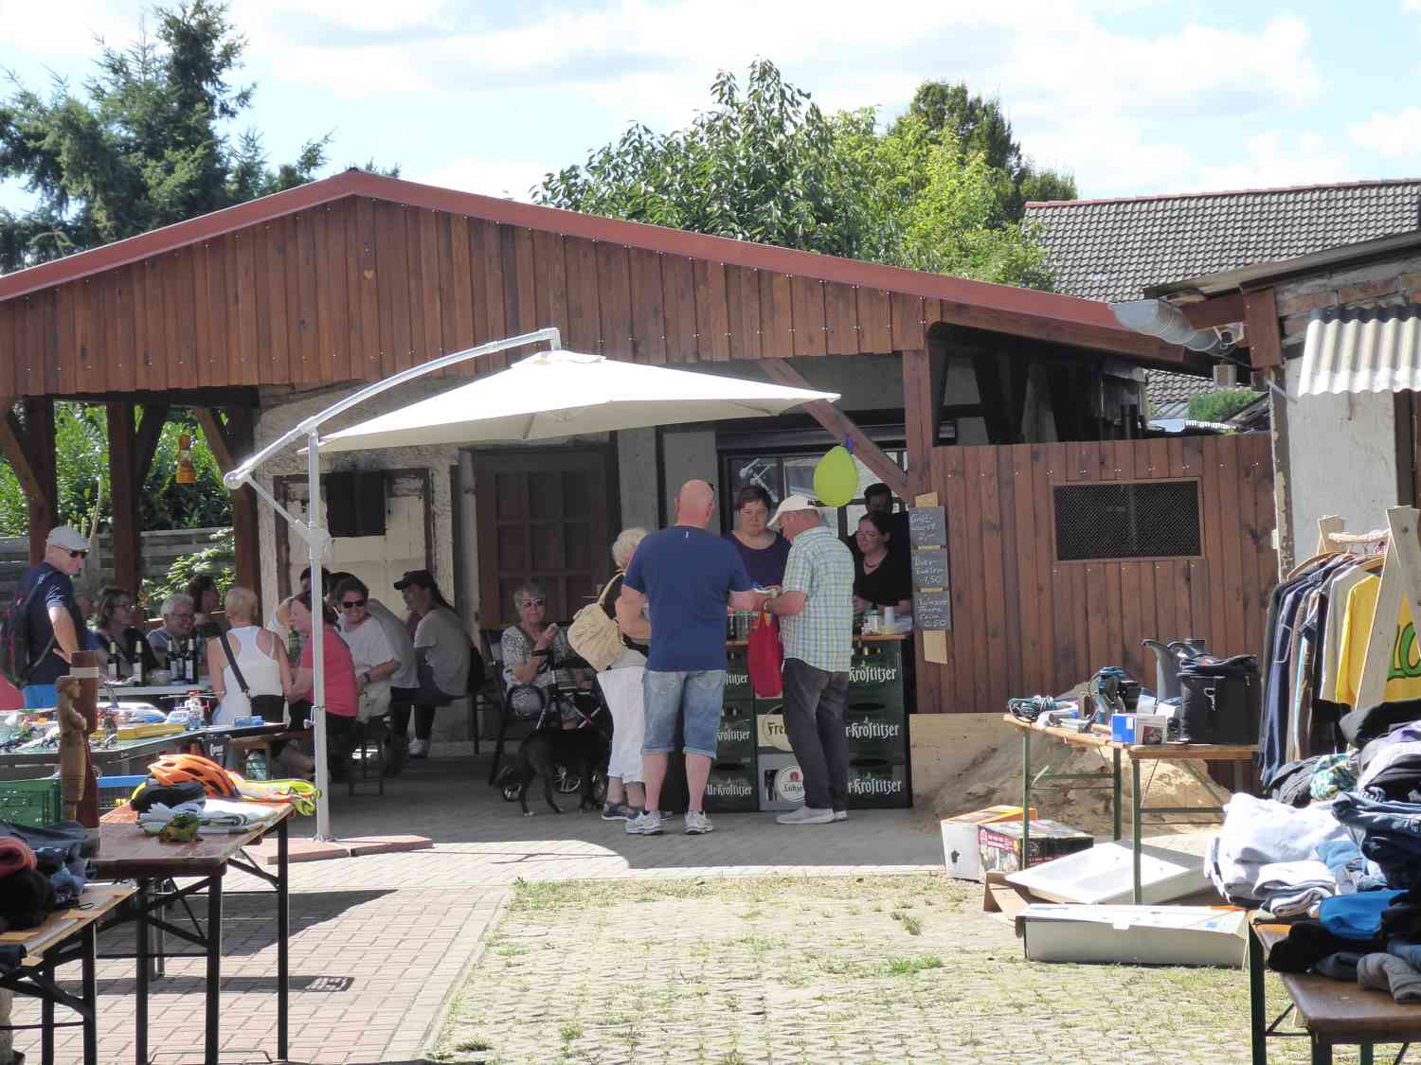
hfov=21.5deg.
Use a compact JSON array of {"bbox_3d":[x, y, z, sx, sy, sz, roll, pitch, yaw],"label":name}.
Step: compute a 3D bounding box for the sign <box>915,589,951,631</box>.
[{"bbox_3d":[1.150,0.402,19.300,0.183,0.208,0.020,-2,1,0],"label":"sign"}]

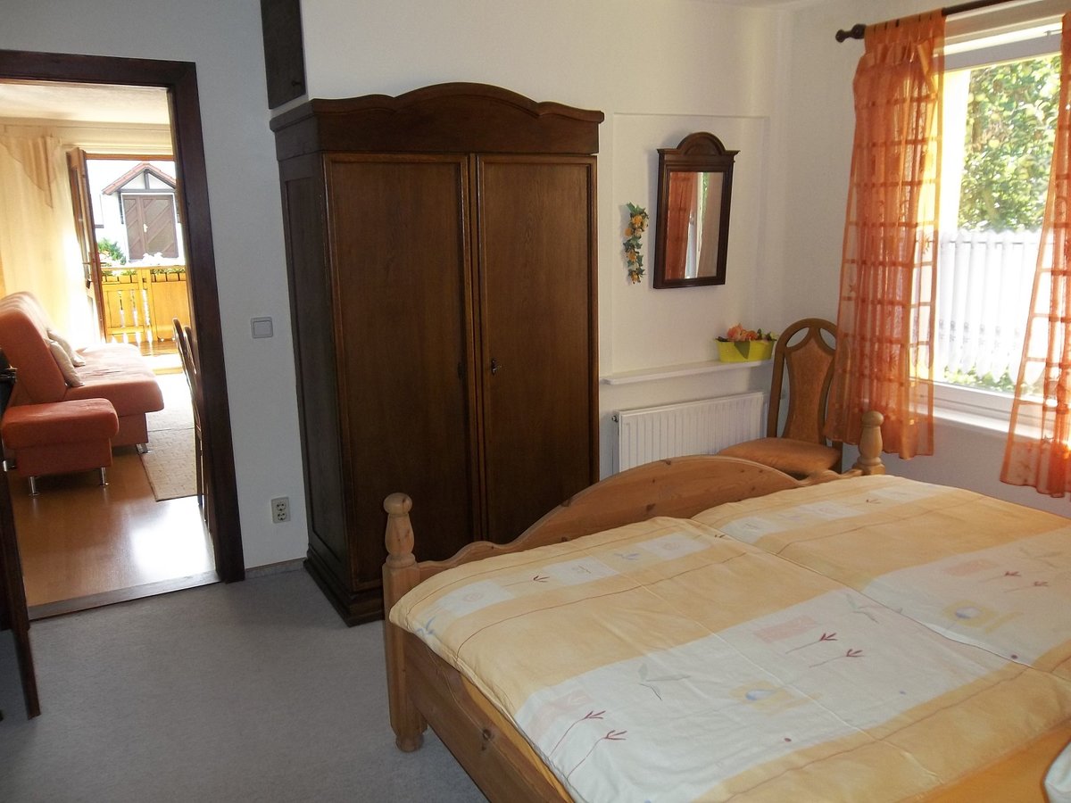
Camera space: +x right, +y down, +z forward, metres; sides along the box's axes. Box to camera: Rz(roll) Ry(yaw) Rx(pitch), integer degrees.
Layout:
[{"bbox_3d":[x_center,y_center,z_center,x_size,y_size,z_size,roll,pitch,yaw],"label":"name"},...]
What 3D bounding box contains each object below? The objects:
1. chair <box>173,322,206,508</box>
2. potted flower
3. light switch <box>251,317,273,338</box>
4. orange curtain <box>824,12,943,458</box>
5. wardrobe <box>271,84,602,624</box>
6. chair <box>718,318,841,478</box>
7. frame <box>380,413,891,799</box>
[{"bbox_3d":[-1.530,0.066,4.324,0.520,1.020,0.450,-8,15,-28],"label":"chair"},{"bbox_3d":[0.984,-0.279,3.874,0.305,0.175,0.130,-8,15,-28],"label":"potted flower"},{"bbox_3d":[-1.104,-0.298,3.387,0.081,0.081,0.012,-8,15,-28],"label":"light switch"},{"bbox_3d":[1.398,-0.629,3.308,0.120,1.665,0.510,-8,15,-28],"label":"orange curtain"},{"bbox_3d":[-0.369,-0.234,3.452,1.150,1.955,0.640,-8,15,-28],"label":"wardrobe"},{"bbox_3d":[1.122,0.176,3.653,0.460,1.020,0.530,8,16,35],"label":"chair"},{"bbox_3d":[0.923,0.618,1.887,1.950,0.950,2.130,-8,15,-28],"label":"frame"}]

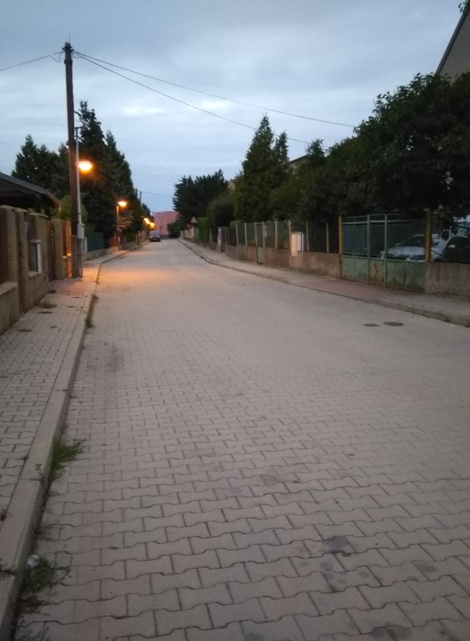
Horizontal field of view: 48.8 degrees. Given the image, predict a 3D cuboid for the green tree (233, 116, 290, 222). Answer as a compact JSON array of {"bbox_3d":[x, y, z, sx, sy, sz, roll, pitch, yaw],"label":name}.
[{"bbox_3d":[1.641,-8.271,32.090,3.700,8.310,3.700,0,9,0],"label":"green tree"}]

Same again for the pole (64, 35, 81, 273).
[{"bbox_3d":[-5.255,-5.041,16.810,0.360,7.360,0.380,-2,9,-12],"label":"pole"}]

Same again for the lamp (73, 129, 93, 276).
[{"bbox_3d":[-5.035,-3.824,17.109,0.650,4.810,0.250,-2,9,-12],"label":"lamp"}]

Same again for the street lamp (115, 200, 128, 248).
[{"bbox_3d":[-8.796,-7.380,40.339,1.000,3.830,0.300,-2,9,-10],"label":"street lamp"}]

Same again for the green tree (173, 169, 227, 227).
[{"bbox_3d":[-4.302,-13.848,64.617,7.000,9.400,6.500,0,9,0],"label":"green tree"}]

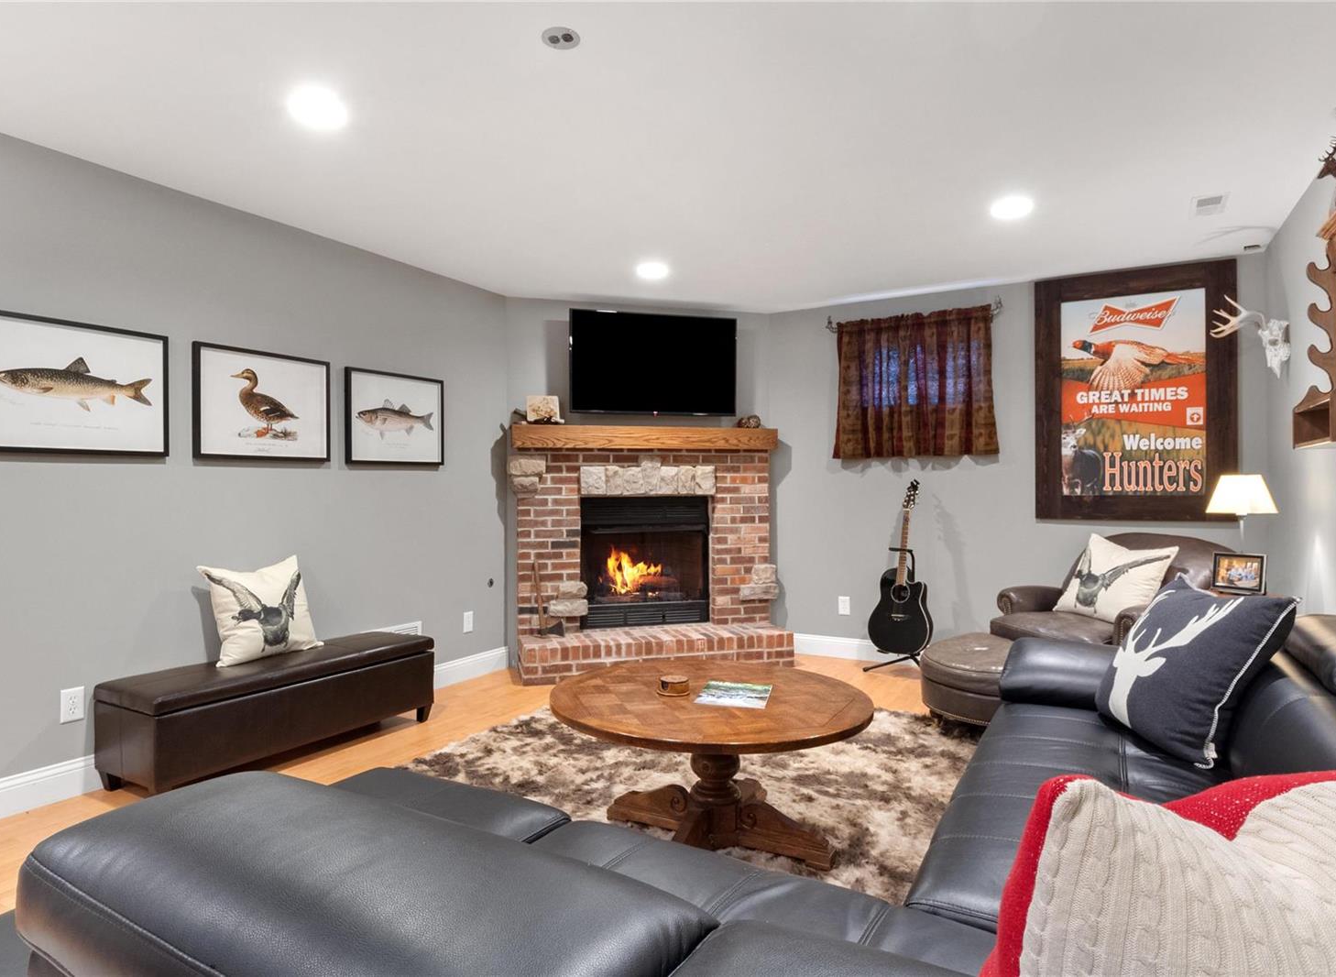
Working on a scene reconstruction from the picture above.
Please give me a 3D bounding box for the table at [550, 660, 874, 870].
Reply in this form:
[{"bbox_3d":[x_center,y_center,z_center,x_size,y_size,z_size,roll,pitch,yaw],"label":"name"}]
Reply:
[{"bbox_3d":[0.119,0.890,2.326,0.980,0.484,0.980,0,0,0],"label":"table"}]

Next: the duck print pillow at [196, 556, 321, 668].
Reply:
[{"bbox_3d":[-1.783,0.522,3.217,0.146,0.437,0.447,-13,-6,30],"label":"duck print pillow"}]

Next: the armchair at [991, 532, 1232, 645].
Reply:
[{"bbox_3d":[2.260,0.688,3.723,0.894,0.894,0.855,0,0,-21],"label":"armchair"}]

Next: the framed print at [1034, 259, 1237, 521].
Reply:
[{"bbox_3d":[2.589,-0.517,4.102,0.953,1.380,0.044,0,0,29],"label":"framed print"}]

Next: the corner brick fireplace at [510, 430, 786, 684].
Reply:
[{"bbox_3d":[-0.078,0.377,4.680,1.720,1.516,0.476,0,0,-15],"label":"corner brick fireplace"}]

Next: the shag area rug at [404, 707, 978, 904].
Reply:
[{"bbox_3d":[0.211,1.130,2.790,2.525,0.040,2.475,0,0,29],"label":"shag area rug"}]

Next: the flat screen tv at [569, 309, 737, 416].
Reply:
[{"bbox_3d":[-0.081,-0.803,4.802,1.101,0.652,0.079,0,0,-16],"label":"flat screen tv"}]

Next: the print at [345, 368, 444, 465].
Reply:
[{"bbox_3d":[-1.458,-0.368,3.950,0.033,0.484,0.615,0,0,31],"label":"print"}]

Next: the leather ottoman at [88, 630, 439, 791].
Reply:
[{"bbox_3d":[-1.638,0.931,3.153,0.432,0.408,1.227,0,0,31],"label":"leather ottoman"}]

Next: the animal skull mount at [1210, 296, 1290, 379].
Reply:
[{"bbox_3d":[2.673,-0.686,3.383,0.292,0.356,0.376,0,0,31],"label":"animal skull mount"}]

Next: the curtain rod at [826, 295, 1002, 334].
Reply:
[{"bbox_3d":[1.528,-1.093,4.640,1.079,0.112,0.107,0,0,29],"label":"curtain rod"}]

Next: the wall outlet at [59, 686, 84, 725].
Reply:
[{"bbox_3d":[-2.205,0.802,2.714,0.007,0.117,0.070,0,0,31],"label":"wall outlet"}]

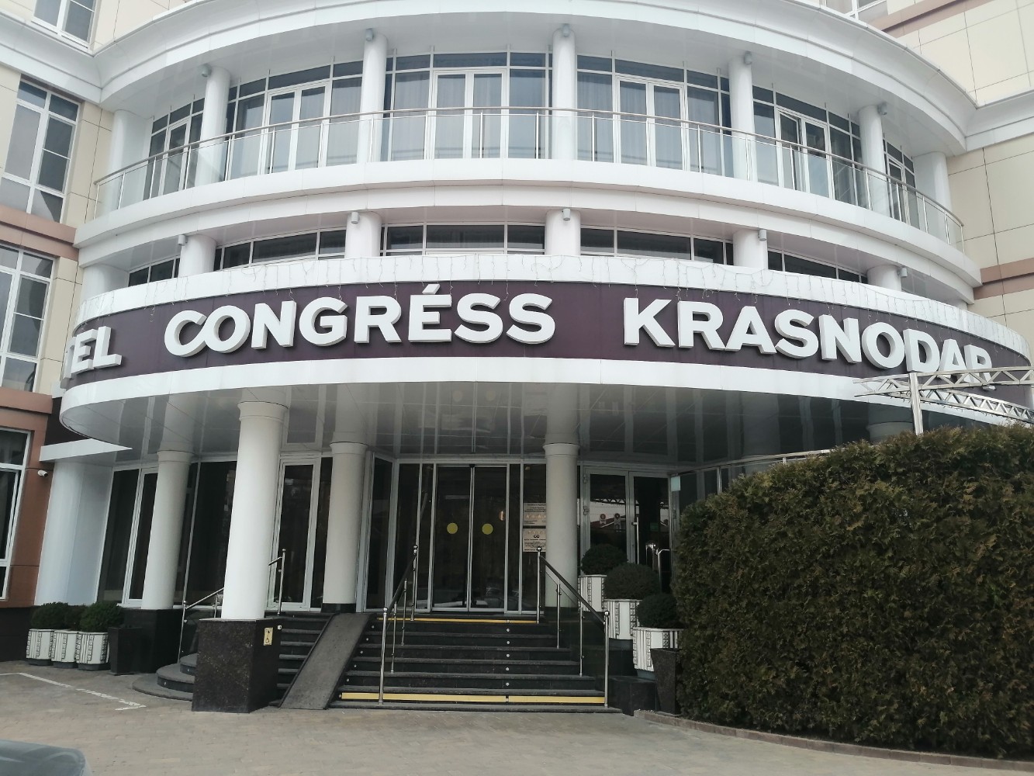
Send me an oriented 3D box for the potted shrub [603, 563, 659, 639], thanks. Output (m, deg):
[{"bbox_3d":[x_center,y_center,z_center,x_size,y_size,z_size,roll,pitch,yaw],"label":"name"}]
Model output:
[{"bbox_3d":[1.521,2.881,10.374,0.680,1.061,0.680,0,-13,6],"label":"potted shrub"}]

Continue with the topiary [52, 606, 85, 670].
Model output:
[{"bbox_3d":[-7.358,4.065,12.763,0.600,0.960,0.600,1,-13,0],"label":"topiary"}]

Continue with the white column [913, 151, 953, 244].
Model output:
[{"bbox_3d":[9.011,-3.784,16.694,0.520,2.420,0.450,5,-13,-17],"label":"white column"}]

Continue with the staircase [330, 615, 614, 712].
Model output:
[{"bbox_3d":[-0.459,3.570,10.153,3.400,0.860,2.400,1,-13,-1],"label":"staircase"}]

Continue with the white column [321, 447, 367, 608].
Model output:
[{"bbox_3d":[-2.756,2.173,12.472,0.580,2.560,0.580,1,-13,0],"label":"white column"}]

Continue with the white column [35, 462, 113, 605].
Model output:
[{"bbox_3d":[-8.946,2.885,15.558,0.750,2.736,1.050,-12,-18,43],"label":"white column"}]

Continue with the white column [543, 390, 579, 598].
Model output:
[{"bbox_3d":[0.722,2.010,12.565,0.550,2.920,0.550,1,-13,2],"label":"white column"}]

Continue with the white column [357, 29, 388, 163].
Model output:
[{"bbox_3d":[-2.389,-4.725,12.962,0.380,2.440,0.380,-1,-12,10],"label":"white column"}]

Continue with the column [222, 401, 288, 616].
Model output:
[{"bbox_3d":[-3.254,1.497,9.596,0.550,2.600,0.550,5,-14,-17],"label":"column"}]

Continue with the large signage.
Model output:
[{"bbox_3d":[0.817,-0.430,9.909,14.000,0.950,3.000,2,-13,-3],"label":"large signage"}]

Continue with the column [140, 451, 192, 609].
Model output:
[{"bbox_3d":[-6.132,2.432,13.540,0.550,2.704,0.550,7,-14,-23],"label":"column"}]

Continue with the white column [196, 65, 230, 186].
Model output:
[{"bbox_3d":[-5.960,-4.908,15.187,0.430,2.840,0.430,1,-13,0],"label":"white column"}]

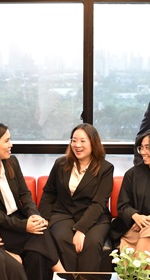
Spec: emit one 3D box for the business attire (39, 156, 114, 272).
[{"bbox_3d":[0.021,0.559,2.727,0.480,0.880,0.580,2,8,11],"label":"business attire"}]

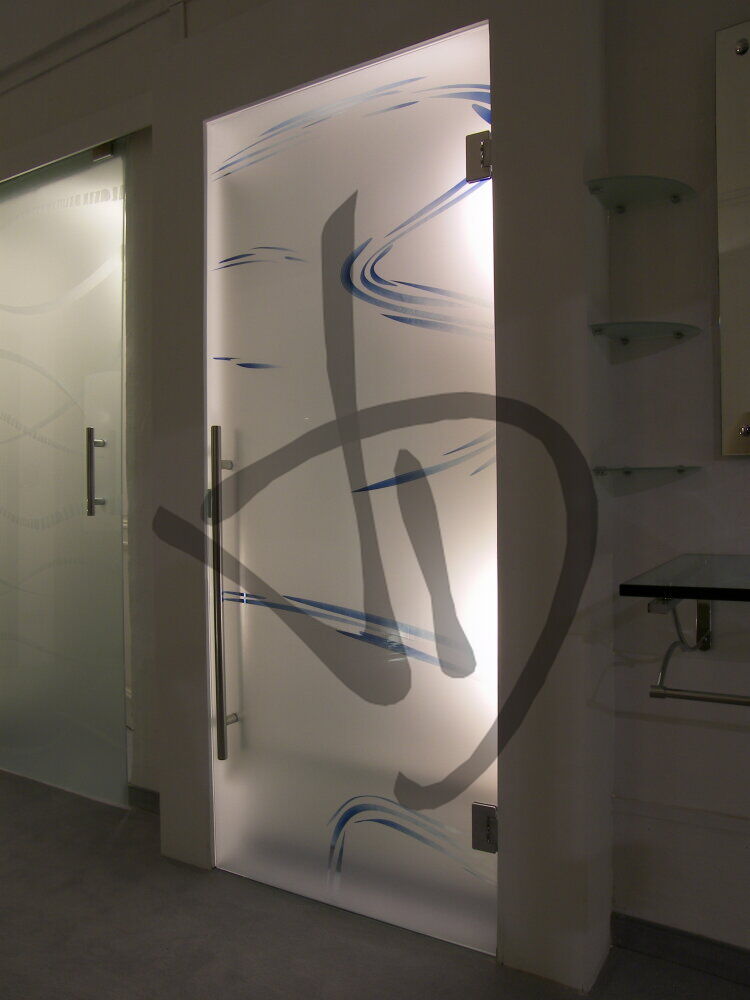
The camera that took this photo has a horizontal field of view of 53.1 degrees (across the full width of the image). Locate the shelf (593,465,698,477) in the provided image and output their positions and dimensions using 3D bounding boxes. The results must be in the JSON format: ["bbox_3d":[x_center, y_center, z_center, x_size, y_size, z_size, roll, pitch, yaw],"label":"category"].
[{"bbox_3d":[0.564,-0.064,1.557,0.195,0.021,0.185,0,0,31],"label":"shelf"}]

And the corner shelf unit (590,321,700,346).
[{"bbox_3d":[0.561,-0.355,1.557,0.195,0.021,0.185,0,0,31],"label":"corner shelf unit"}]

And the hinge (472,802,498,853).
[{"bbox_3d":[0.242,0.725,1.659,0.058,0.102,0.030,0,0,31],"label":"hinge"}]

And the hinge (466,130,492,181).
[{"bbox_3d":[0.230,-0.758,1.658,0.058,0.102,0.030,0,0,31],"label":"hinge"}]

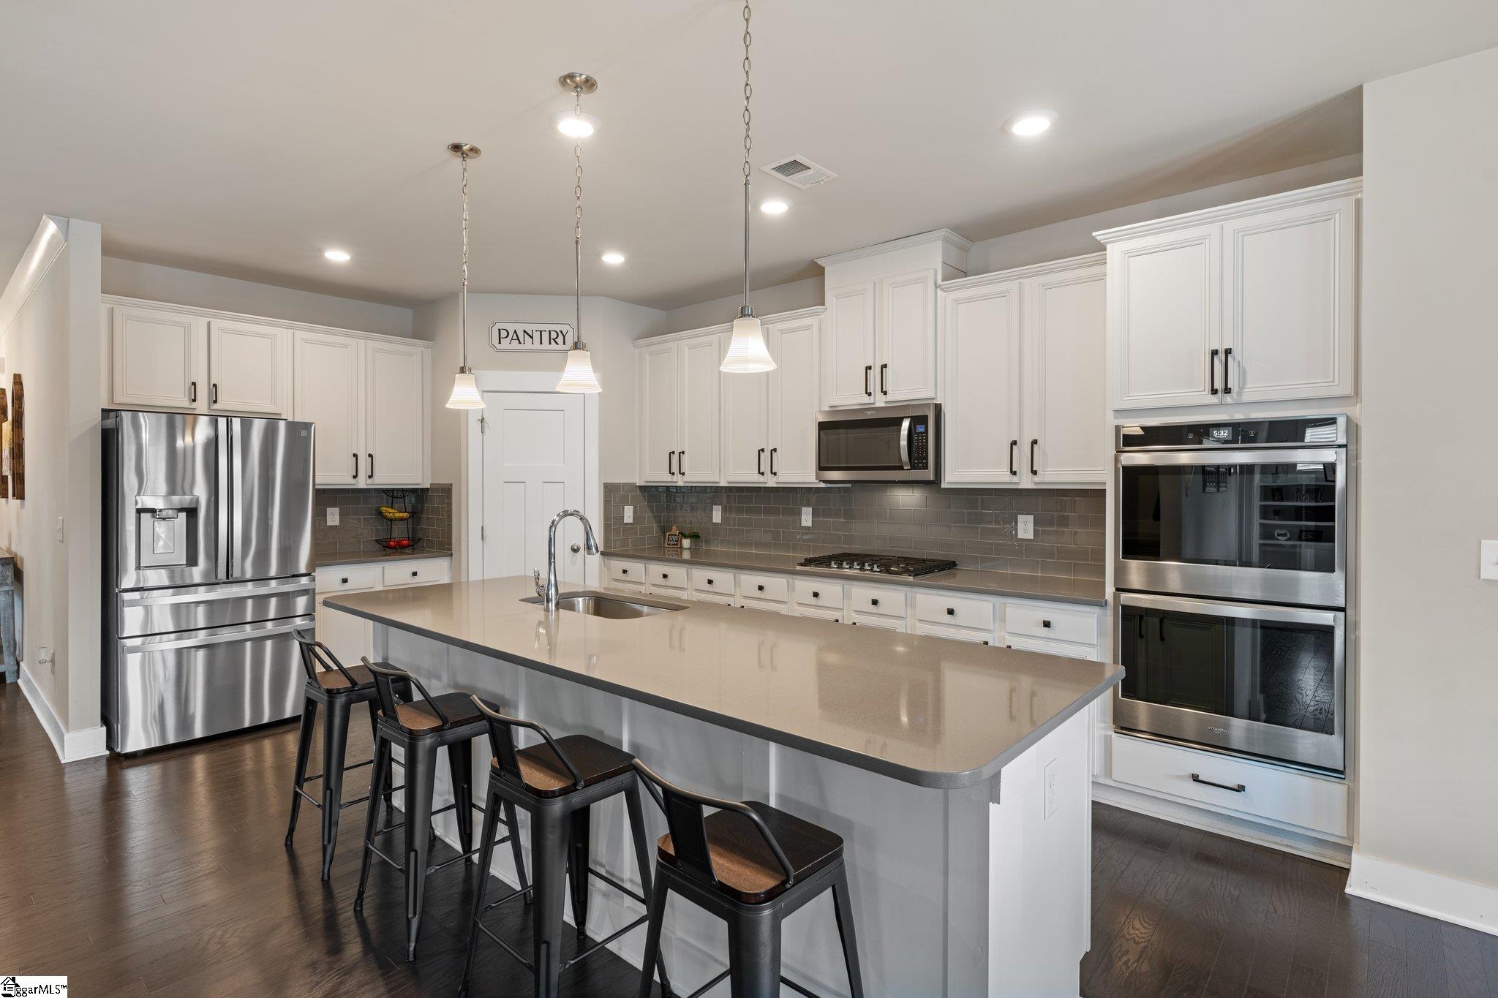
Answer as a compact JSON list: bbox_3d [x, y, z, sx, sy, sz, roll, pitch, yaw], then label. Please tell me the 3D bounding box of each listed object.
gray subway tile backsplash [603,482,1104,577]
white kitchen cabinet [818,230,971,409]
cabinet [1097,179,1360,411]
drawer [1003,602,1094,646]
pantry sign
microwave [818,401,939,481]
[{"bbox_3d":[0.405,0.159,4.581,3.360,0.479,0.626,1,2,42],"label":"gray subway tile backsplash"},{"bbox_3d":[0.835,-0.977,4.333,0.844,0.910,0.364,1,2,42],"label":"white kitchen cabinet"},{"bbox_3d":[1.993,-0.741,3.107,0.870,0.745,0.664,1,2,42],"label":"cabinet"},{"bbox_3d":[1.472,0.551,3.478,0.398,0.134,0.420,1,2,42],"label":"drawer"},{"bbox_3d":[-1.518,-1.136,5.250,0.600,0.215,0.025,0,1,-4],"label":"pantry sign"},{"bbox_3d":[0.809,-0.296,4.262,0.758,0.413,0.400,1,2,41],"label":"microwave"}]

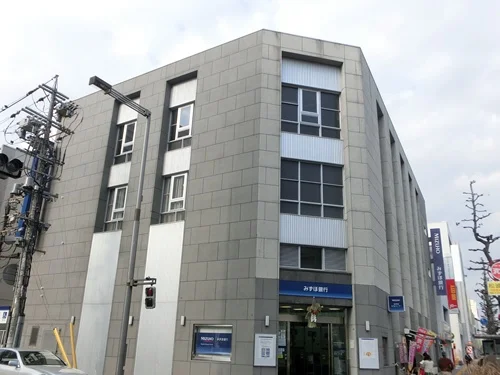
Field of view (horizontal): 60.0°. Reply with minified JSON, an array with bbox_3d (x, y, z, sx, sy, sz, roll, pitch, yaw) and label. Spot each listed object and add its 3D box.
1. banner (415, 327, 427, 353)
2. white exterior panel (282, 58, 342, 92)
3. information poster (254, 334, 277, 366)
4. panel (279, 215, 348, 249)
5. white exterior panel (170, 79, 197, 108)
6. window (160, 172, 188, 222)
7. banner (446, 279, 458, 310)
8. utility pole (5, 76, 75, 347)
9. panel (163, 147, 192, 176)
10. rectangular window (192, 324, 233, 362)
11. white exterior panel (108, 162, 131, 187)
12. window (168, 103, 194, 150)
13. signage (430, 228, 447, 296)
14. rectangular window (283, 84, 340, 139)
[{"bbox_3d":[9.056,8.083,22.920,0.460,1.250,0.080,3,-17,30],"label":"banner"},{"bbox_3d":[2.772,-5.108,19.754,2.869,1.299,0.100,6,-20,-12],"label":"white exterior panel"},{"bbox_3d":[0.542,5.629,14.953,0.774,1.044,0.050,6,-20,-12],"label":"information poster"},{"bbox_3d":[2.533,1.767,17.290,2.869,1.139,0.100,6,-20,-12],"label":"panel"},{"bbox_3d":[-3.219,-4.677,21.556,1.788,1.307,0.100,-10,-23,30],"label":"white exterior panel"},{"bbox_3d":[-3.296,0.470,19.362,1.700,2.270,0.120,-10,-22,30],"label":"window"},{"bbox_3d":[21.513,11.346,46.034,1.050,2.950,0.120,-8,-22,26],"label":"banner"},{"bbox_3d":[-9.792,0.969,19.607,1.300,13.900,2.400,-10,-22,30],"label":"utility pole"},{"bbox_3d":[-3.320,-1.212,20.311,1.737,1.168,0.100,-10,-23,30],"label":"panel"},{"bbox_3d":[-1.340,5.587,15.600,1.720,1.180,0.100,-10,-22,30],"label":"rectangular window"},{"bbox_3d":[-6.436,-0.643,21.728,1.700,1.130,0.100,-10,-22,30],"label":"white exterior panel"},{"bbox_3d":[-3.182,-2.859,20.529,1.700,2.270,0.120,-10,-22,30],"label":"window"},{"bbox_3d":[16.499,6.444,37.944,0.780,5.850,0.250,-8,-22,26],"label":"signage"},{"bbox_3d":[2.643,-3.304,18.750,2.820,2.320,0.120,6,-20,-12],"label":"rectangular window"}]

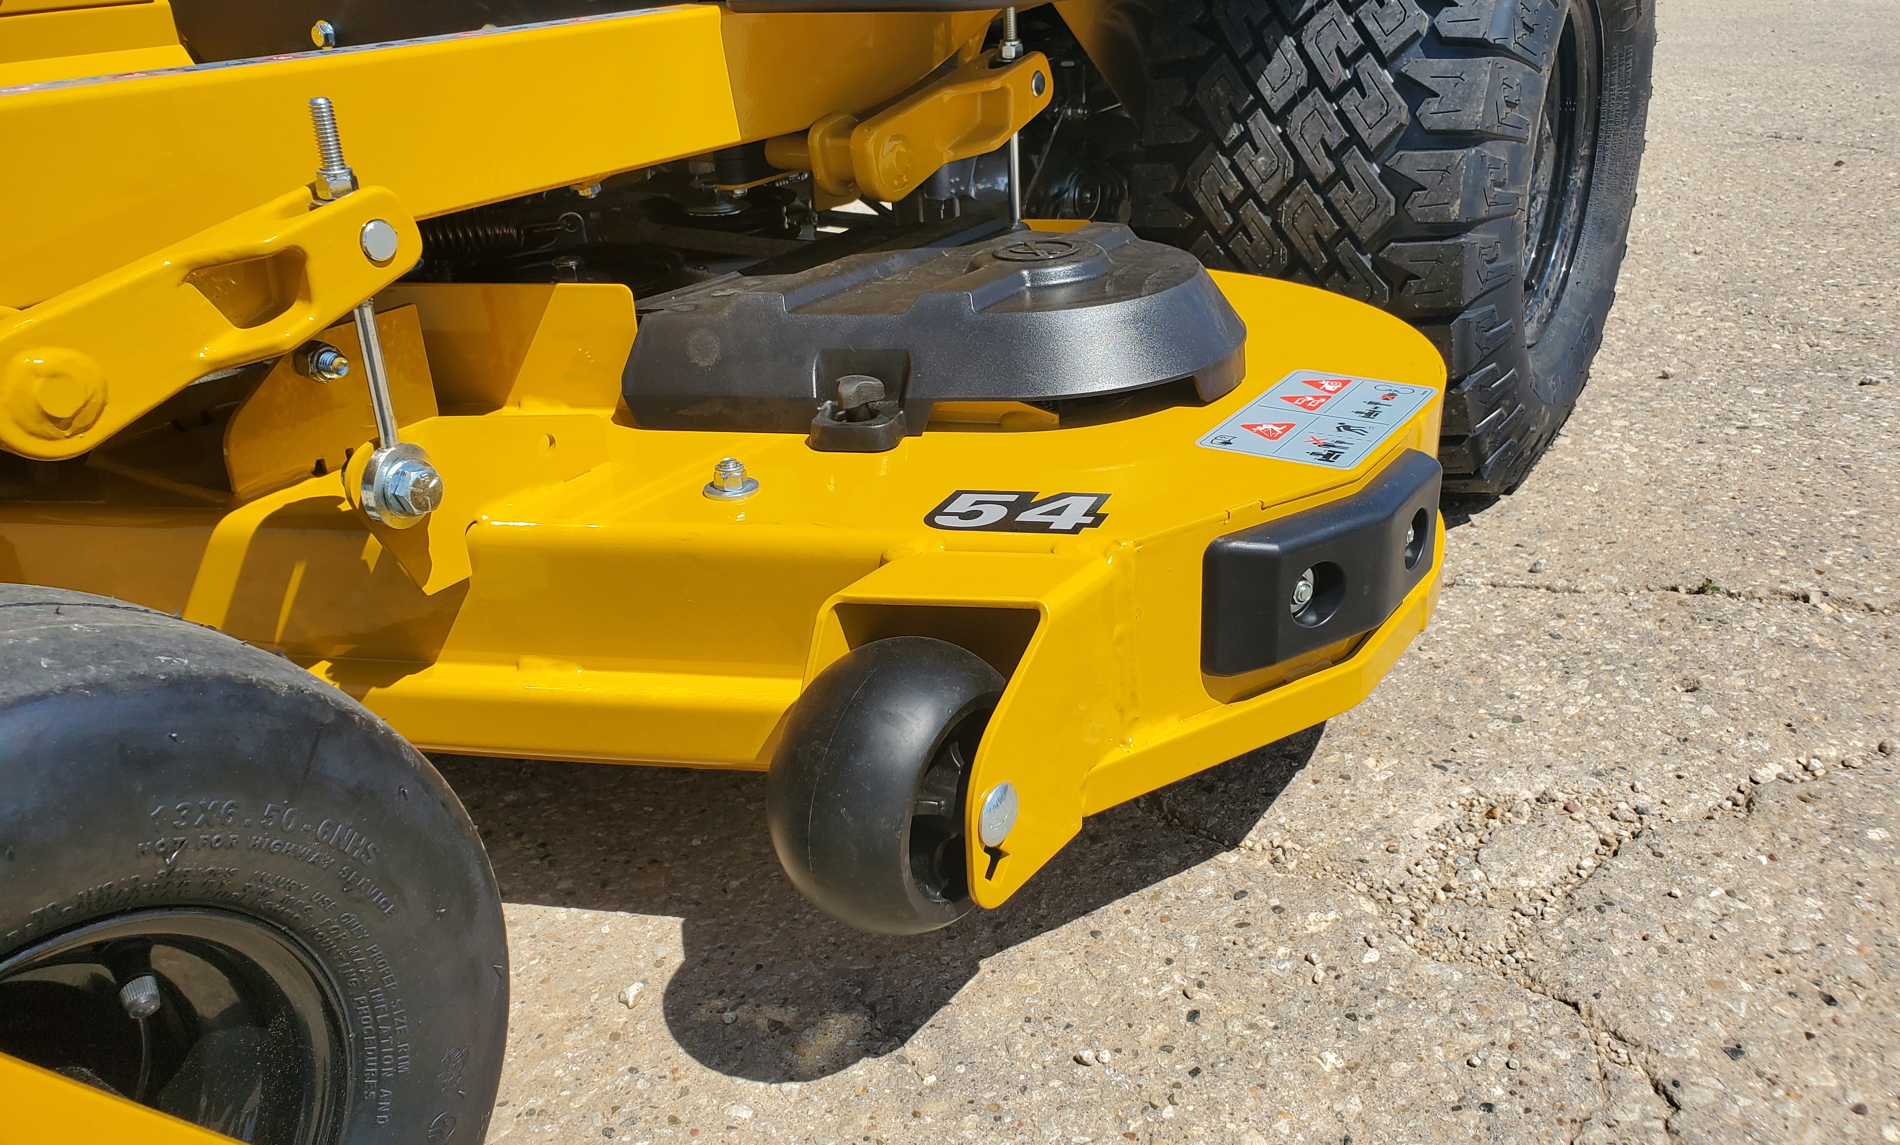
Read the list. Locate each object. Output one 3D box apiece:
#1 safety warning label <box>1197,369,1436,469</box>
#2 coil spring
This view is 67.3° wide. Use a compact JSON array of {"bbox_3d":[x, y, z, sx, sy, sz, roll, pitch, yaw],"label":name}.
[{"bbox_3d":[0.192,-0.081,0.736,0.083,0.002,0.134,14,31,32],"label":"safety warning label"},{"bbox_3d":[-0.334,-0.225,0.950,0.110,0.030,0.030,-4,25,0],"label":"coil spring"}]

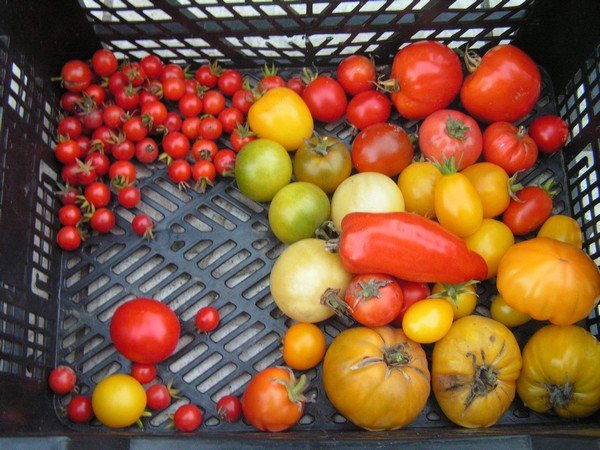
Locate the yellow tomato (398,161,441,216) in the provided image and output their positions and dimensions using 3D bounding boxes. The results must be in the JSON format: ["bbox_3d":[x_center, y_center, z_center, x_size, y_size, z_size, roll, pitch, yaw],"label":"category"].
[{"bbox_3d":[0.116,-0.033,0.622,0.047,0.048,0.054,0,76,0],"label":"yellow tomato"}]

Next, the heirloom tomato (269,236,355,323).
[{"bbox_3d":[0.011,0.051,0.610,0.073,0.075,0.075,42,120,40],"label":"heirloom tomato"}]

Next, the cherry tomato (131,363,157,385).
[{"bbox_3d":[-0.141,0.133,0.595,0.024,0.022,0.023,0,76,0],"label":"cherry tomato"}]

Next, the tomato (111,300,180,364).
[{"bbox_3d":[-0.142,0.098,0.604,0.063,0.057,0.063,0,75,-1],"label":"tomato"}]

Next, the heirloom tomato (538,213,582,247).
[{"bbox_3d":[0.249,0.014,0.640,0.042,0.042,0.052,37,83,6],"label":"heirloom tomato"}]

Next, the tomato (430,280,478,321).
[{"bbox_3d":[0.142,0.068,0.604,0.042,0.036,0.038,0,76,0],"label":"tomato"}]

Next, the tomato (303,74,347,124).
[{"bbox_3d":[0.026,-0.128,0.674,0.045,0.045,0.048,-24,92,1],"label":"tomato"}]

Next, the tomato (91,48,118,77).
[{"bbox_3d":[-0.199,-0.166,0.673,0.027,0.027,0.027,-1,75,-1],"label":"tomato"}]

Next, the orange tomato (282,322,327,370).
[{"bbox_3d":[0.004,0.110,0.592,0.040,0.038,0.043,0,76,0],"label":"orange tomato"}]

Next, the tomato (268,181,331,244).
[{"bbox_3d":[0.000,-0.012,0.637,0.059,0.056,0.059,-1,75,-1],"label":"tomato"}]

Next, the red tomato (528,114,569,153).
[{"bbox_3d":[0.243,-0.089,0.642,0.039,0.037,0.038,0,76,0],"label":"red tomato"}]

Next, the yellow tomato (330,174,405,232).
[{"bbox_3d":[0.065,-0.015,0.631,0.070,0.066,0.070,0,75,-1],"label":"yellow tomato"}]

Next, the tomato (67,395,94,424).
[{"bbox_3d":[-0.201,0.169,0.603,0.024,0.024,0.024,0,75,-1],"label":"tomato"}]

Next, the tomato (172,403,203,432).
[{"bbox_3d":[-0.100,0.171,0.584,0.026,0.025,0.025,0,76,0],"label":"tomato"}]

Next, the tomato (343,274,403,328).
[{"bbox_3d":[0.070,0.071,0.621,0.055,0.046,0.049,-2,69,5],"label":"tomato"}]

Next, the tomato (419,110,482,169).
[{"bbox_3d":[0.144,-0.081,0.629,0.060,0.052,0.060,0,76,0],"label":"tomato"}]

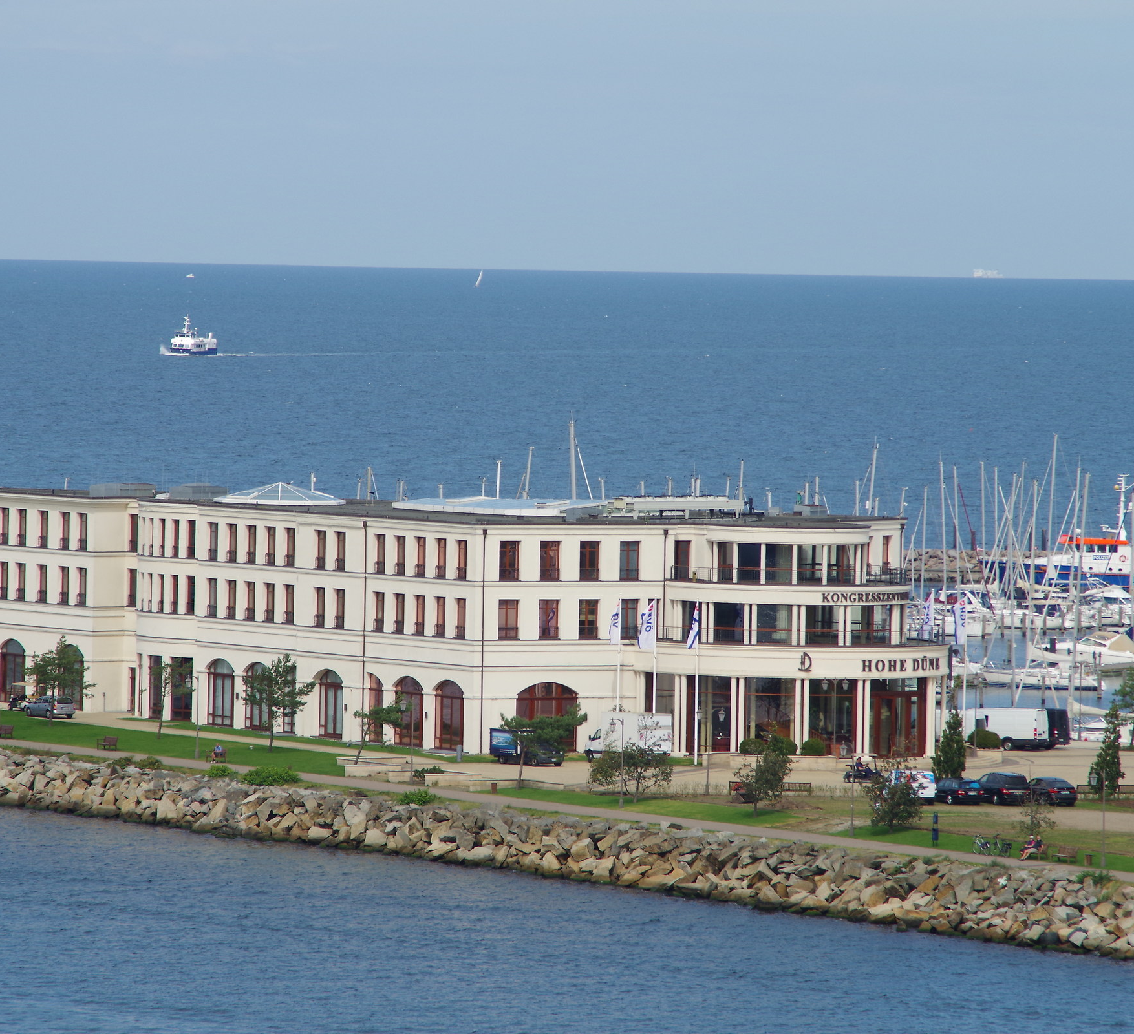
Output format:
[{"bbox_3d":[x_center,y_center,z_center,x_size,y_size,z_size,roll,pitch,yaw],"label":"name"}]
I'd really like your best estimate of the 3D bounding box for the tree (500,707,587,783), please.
[{"bbox_3d":[-1.412,13.771,519.992,5.210,4.750,4.950,1,2,0],"label":"tree"}]

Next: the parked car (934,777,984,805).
[{"bbox_3d":[23.749,16.581,527.371,1.780,1.460,4.620,0,2,-21],"label":"parked car"}]

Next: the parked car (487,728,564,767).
[{"bbox_3d":[-2.571,14.802,558.319,1.930,2.100,5.100,0,2,-40],"label":"parked car"}]

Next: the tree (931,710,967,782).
[{"bbox_3d":[22.878,13.969,522.437,2.180,5.100,2.180,1,2,0],"label":"tree"}]

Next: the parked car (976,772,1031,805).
[{"bbox_3d":[25.655,15.974,513.466,1.920,1.760,4.800,0,2,-18],"label":"parked car"}]

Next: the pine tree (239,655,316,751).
[{"bbox_3d":[-18.797,12.146,566.008,4.889,6.309,4.645,1,2,0],"label":"pine tree"}]

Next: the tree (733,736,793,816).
[{"bbox_3d":[11.564,15.238,511.054,3.418,4.699,3.247,1,2,0],"label":"tree"}]

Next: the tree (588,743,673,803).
[{"bbox_3d":[3.811,15.360,521.261,5.083,3.558,4.829,1,2,0],"label":"tree"}]

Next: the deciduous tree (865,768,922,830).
[{"bbox_3d":[18.707,16.248,499.445,3.270,3.688,3.107,1,2,0],"label":"deciduous tree"}]

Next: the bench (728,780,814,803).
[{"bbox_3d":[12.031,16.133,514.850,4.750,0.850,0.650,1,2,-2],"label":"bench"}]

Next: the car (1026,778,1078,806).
[{"bbox_3d":[29.323,16.647,527.921,1.870,1.500,4.800,0,2,-20],"label":"car"}]

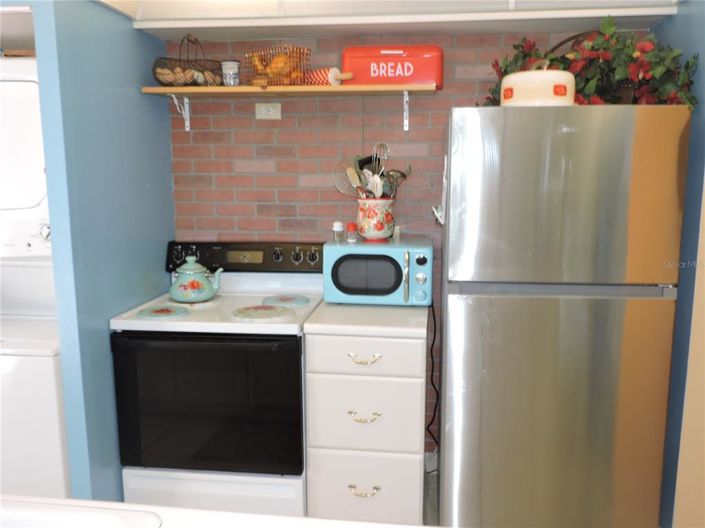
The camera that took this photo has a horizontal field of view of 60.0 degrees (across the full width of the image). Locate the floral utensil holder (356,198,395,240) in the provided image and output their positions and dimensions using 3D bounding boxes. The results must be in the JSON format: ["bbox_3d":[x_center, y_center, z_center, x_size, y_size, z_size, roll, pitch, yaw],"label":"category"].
[{"bbox_3d":[0.102,-0.181,2.581,0.166,0.187,0.166,1,9,7],"label":"floral utensil holder"}]

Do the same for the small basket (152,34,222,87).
[{"bbox_3d":[-0.729,-0.878,2.695,0.302,0.222,0.210,1,9,7],"label":"small basket"}]

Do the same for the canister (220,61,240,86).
[{"bbox_3d":[-0.524,-0.813,2.640,0.084,0.111,0.084,1,9,7],"label":"canister"}]

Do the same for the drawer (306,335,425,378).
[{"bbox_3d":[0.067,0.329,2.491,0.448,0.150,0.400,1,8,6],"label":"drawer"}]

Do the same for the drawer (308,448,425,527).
[{"bbox_3d":[0.075,0.829,2.598,0.443,0.300,0.515,1,9,7],"label":"drawer"}]

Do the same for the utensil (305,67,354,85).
[{"bbox_3d":[-0.138,-0.793,2.612,0.078,0.078,0.430,-7,12,-38],"label":"utensil"}]

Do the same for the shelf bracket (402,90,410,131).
[{"bbox_3d":[0.237,-0.678,2.700,0.023,0.162,0.200,1,8,6],"label":"shelf bracket"}]

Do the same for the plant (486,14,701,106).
[{"bbox_3d":[0.884,-0.728,2.275,0.720,0.360,0.380,1,8,6],"label":"plant"}]

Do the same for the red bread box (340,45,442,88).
[{"bbox_3d":[0.179,-0.861,2.682,0.430,0.172,0.190,1,8,6],"label":"red bread box"}]

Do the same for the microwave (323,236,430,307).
[{"bbox_3d":[0.118,0.028,2.671,0.452,0.258,0.345,1,9,7],"label":"microwave"}]

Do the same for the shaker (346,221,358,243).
[{"bbox_3d":[-0.004,-0.134,2.591,0.046,0.087,0.046,1,9,7],"label":"shaker"}]

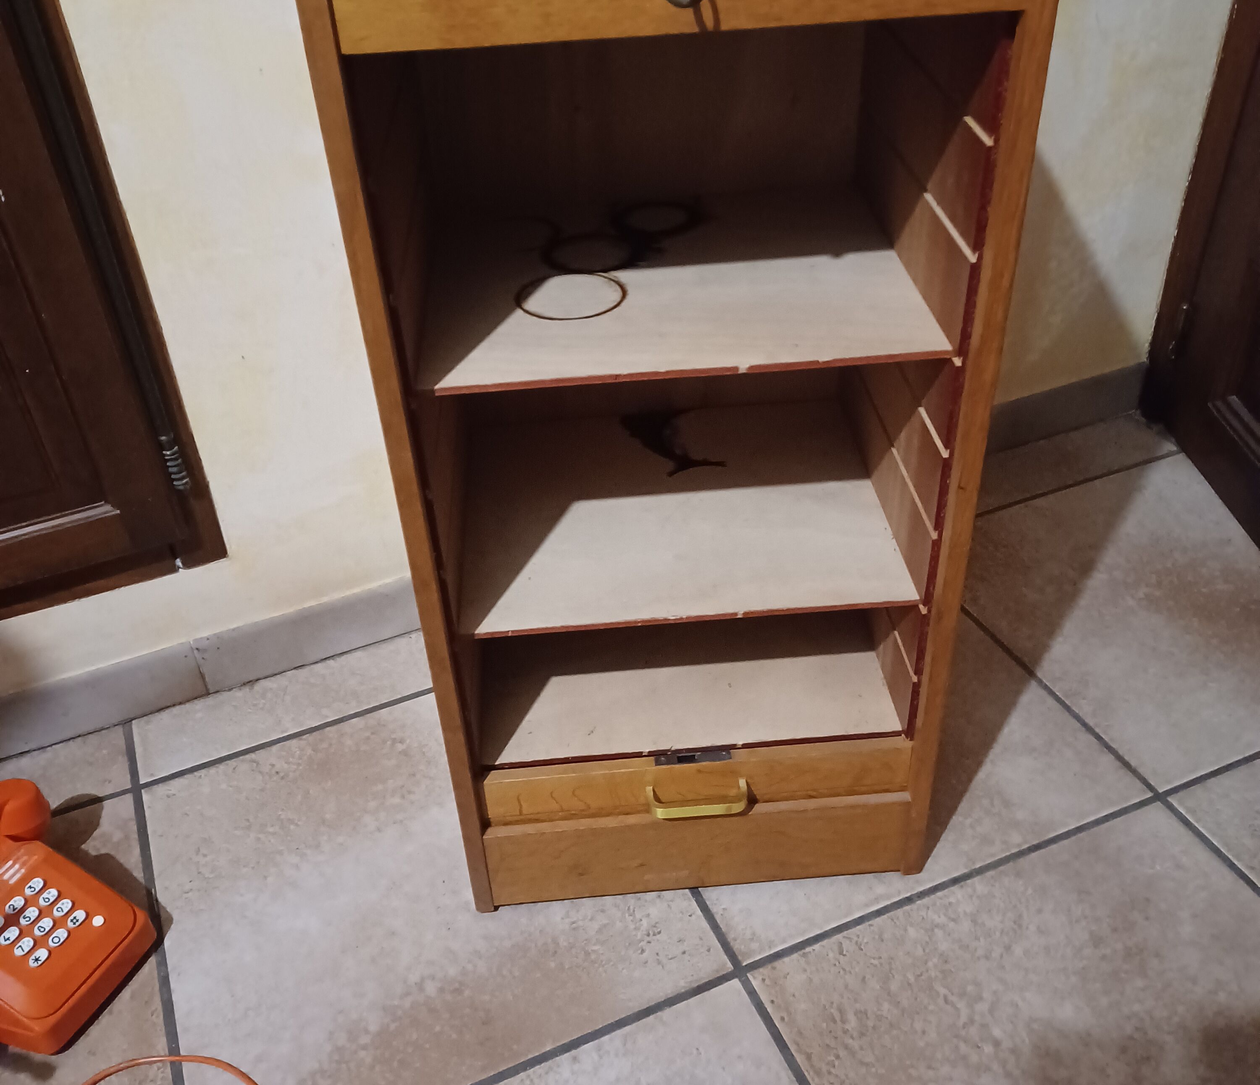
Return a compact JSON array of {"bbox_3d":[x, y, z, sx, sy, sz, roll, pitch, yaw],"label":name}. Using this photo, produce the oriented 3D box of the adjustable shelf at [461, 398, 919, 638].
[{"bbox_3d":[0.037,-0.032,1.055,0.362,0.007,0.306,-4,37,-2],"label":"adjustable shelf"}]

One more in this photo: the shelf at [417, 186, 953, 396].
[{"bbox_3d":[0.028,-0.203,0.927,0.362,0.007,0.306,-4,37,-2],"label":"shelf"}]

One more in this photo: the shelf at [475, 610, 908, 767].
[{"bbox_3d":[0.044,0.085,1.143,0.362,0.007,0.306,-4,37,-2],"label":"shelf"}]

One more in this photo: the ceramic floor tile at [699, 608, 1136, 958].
[{"bbox_3d":[0.210,0.187,1.267,0.446,0.010,0.446,-17,39,-17],"label":"ceramic floor tile"}]

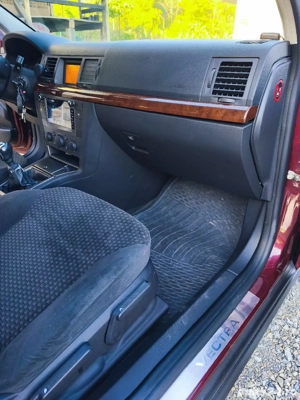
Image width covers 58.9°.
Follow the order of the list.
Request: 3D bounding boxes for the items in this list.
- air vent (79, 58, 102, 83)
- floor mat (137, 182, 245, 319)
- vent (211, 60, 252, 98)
[{"bbox_3d":[-0.188,-0.419,0.872,0.082,0.074,0.025,22,15,34],"label":"air vent"},{"bbox_3d":[0.108,0.104,1.005,0.450,0.070,0.640,25,43,37],"label":"floor mat"},{"bbox_3d":[0.179,-0.256,0.569,0.074,0.072,0.025,16,15,27],"label":"vent"}]

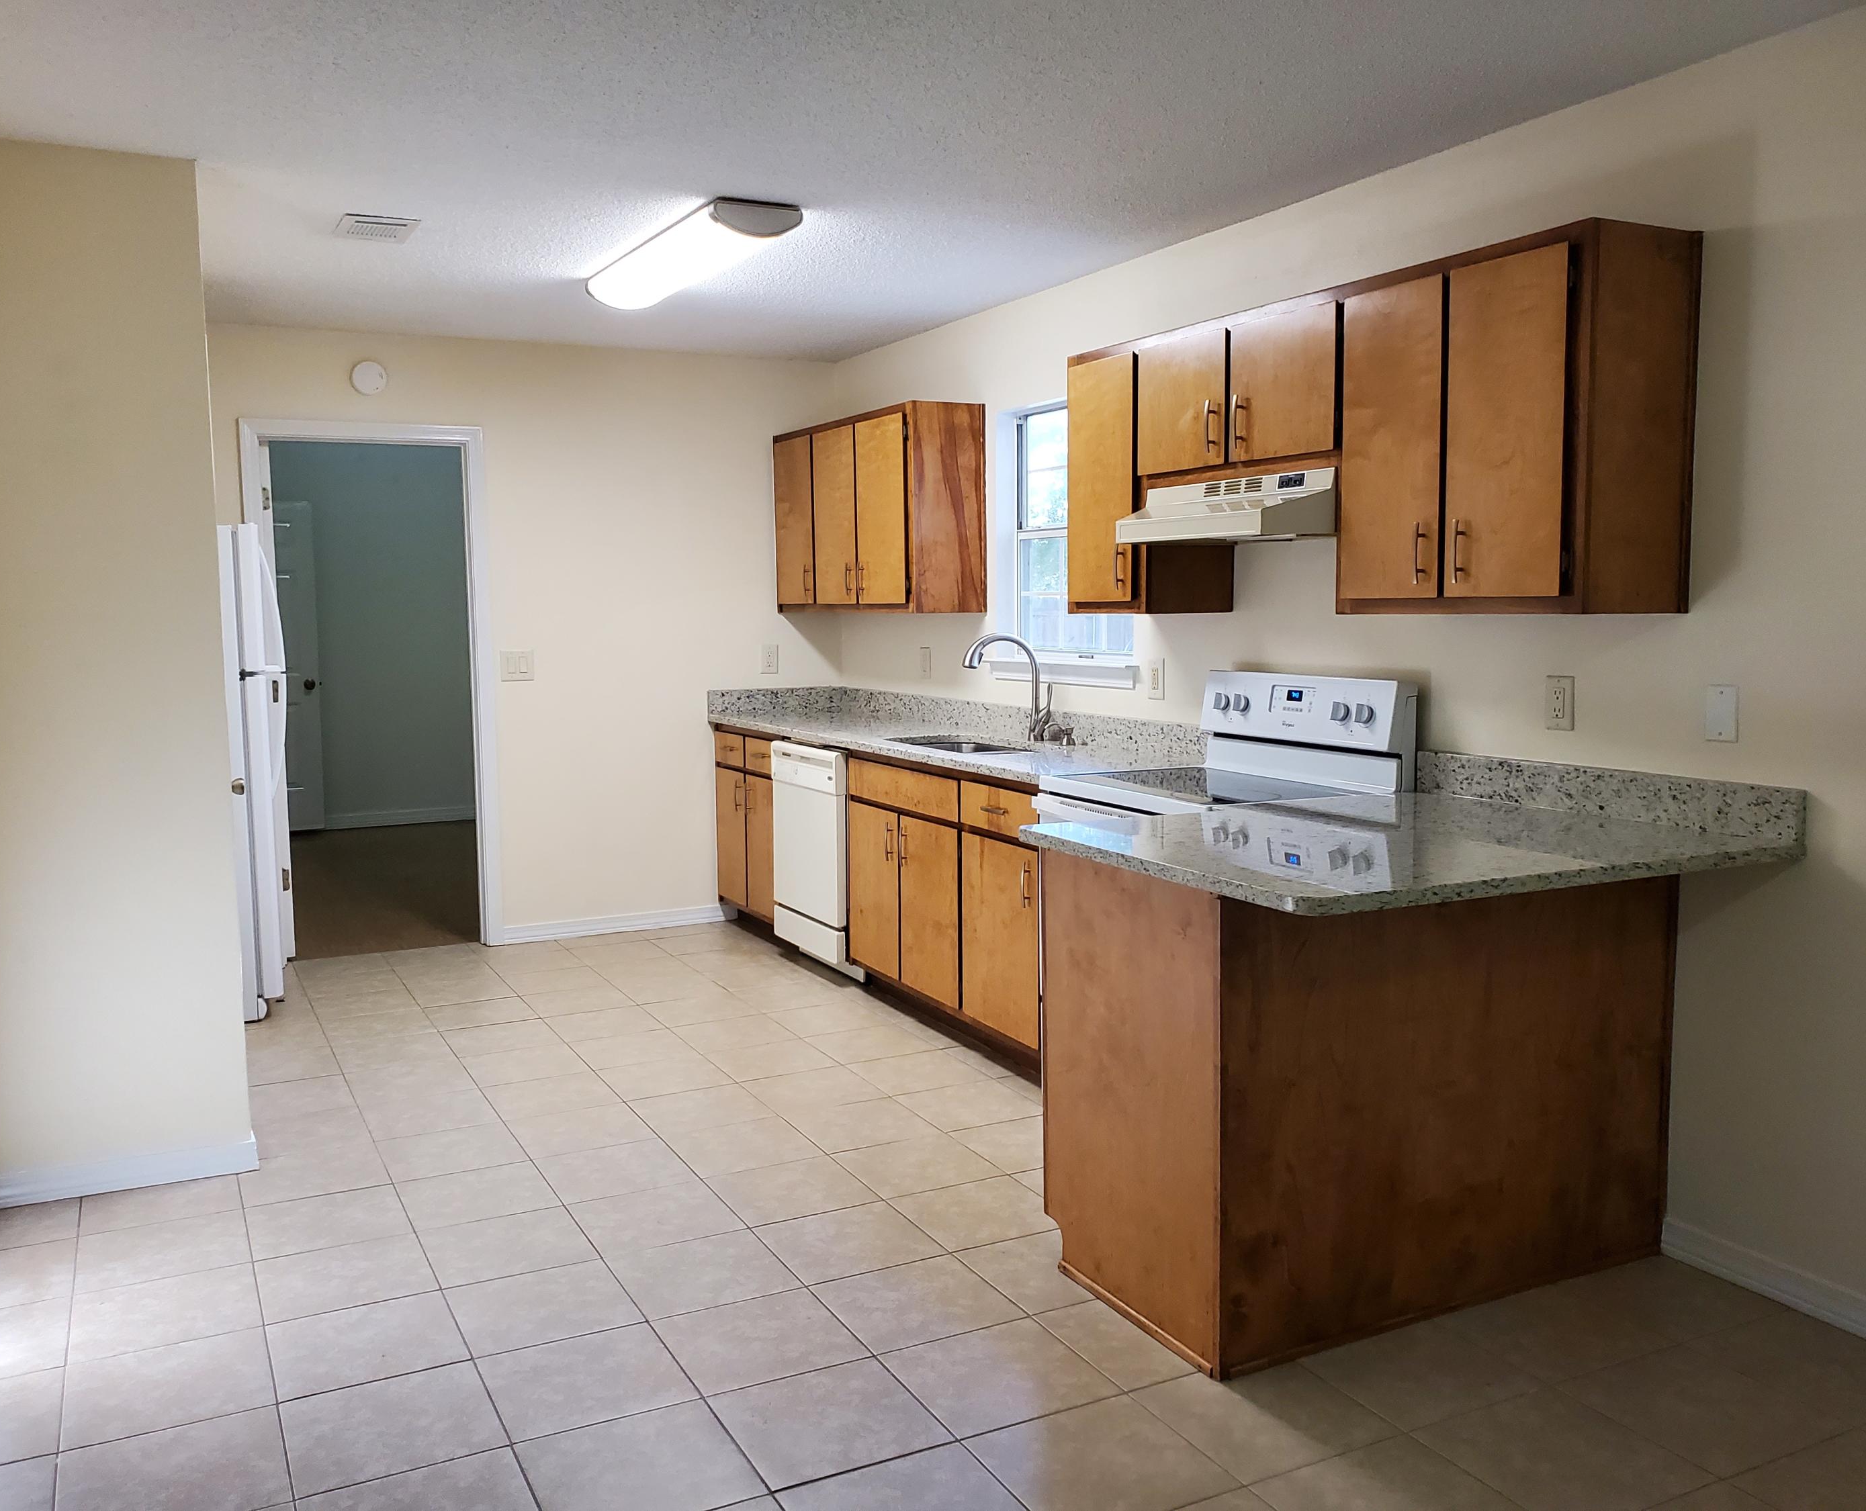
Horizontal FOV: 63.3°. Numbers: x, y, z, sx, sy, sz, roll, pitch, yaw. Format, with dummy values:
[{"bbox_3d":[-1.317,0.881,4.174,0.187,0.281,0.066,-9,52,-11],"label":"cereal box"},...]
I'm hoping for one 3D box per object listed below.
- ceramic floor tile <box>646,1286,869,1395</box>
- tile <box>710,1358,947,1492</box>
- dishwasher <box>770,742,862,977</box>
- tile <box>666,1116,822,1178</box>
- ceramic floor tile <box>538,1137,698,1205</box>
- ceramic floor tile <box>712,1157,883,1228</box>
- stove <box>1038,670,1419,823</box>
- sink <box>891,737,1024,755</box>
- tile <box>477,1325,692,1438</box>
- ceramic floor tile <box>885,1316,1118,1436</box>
[{"bbox_3d":[-0.331,1.117,2.893,0.331,0.010,0.331,-3,6,-27],"label":"ceramic floor tile"},{"bbox_3d":[-0.177,1.144,2.596,0.331,0.010,0.331,-3,6,-27],"label":"tile"},{"bbox_3d":[-0.201,0.400,5.764,0.630,0.870,0.610,-3,6,-27],"label":"dishwasher"},{"bbox_3d":[-0.483,1.012,3.882,0.328,0.012,0.325,-3,6,-27],"label":"tile"},{"bbox_3d":[-0.792,1.038,3.782,0.331,0.010,0.331,-3,6,-27],"label":"ceramic floor tile"},{"bbox_3d":[-0.341,1.047,3.638,0.331,0.010,0.331,-3,6,-27],"label":"ceramic floor tile"},{"bbox_3d":[0.733,0.399,3.996,0.690,1.195,0.760,-3,6,-27],"label":"stove"},{"bbox_3d":[0.124,0.064,5.092,0.430,0.200,0.760,-3,6,-28],"label":"sink"},{"bbox_3d":[-0.628,1.134,2.740,0.331,0.010,0.331,-3,6,-27],"label":"tile"},{"bbox_3d":[0.119,1.121,2.737,0.330,0.012,0.330,-3,6,-27],"label":"ceramic floor tile"}]

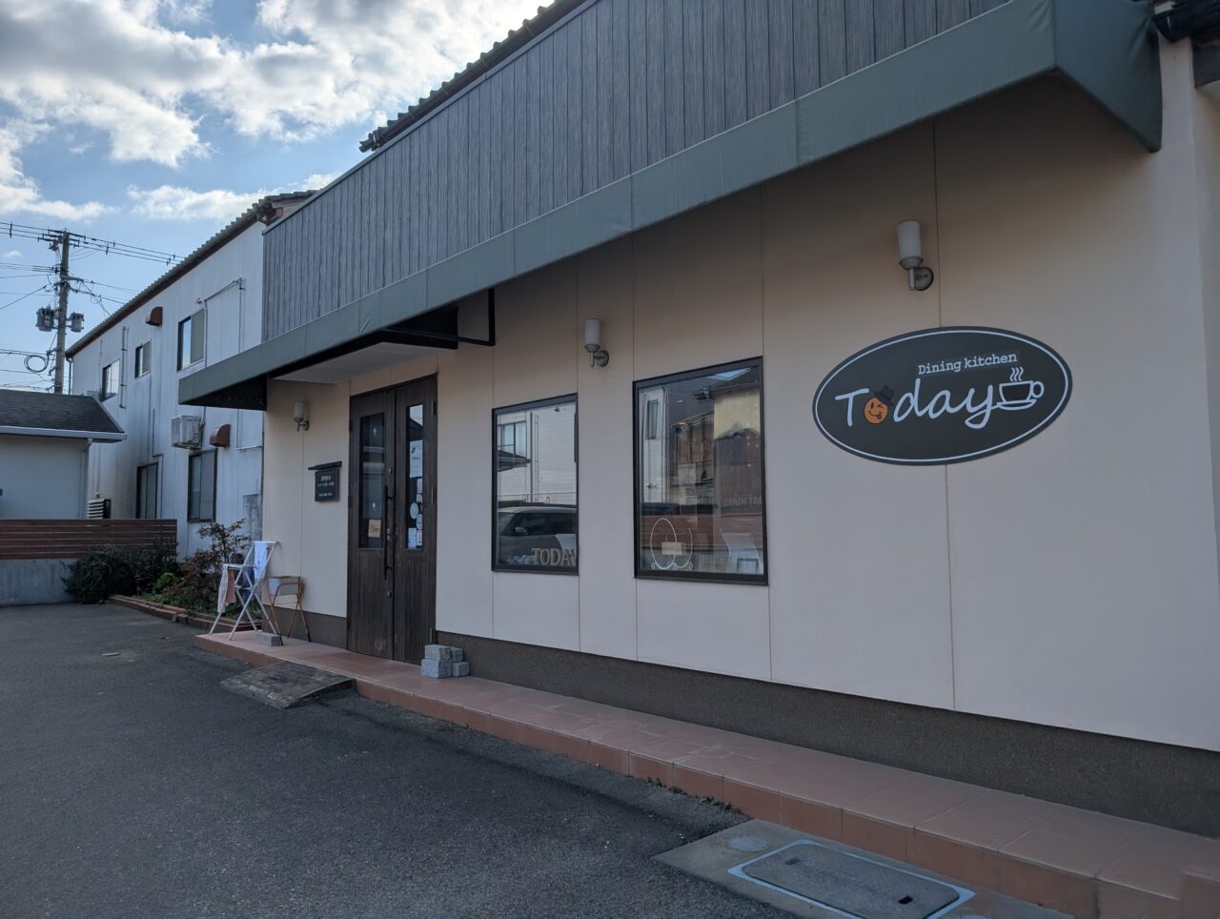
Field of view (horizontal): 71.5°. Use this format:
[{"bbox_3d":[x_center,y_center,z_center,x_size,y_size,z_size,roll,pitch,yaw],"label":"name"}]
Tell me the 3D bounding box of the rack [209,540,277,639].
[{"bbox_3d":[-3.921,1.377,9.065,0.550,1.000,0.600,4,-6,-43],"label":"rack"}]

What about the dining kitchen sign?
[{"bbox_3d":[1.448,-0.272,3.857,0.030,0.609,1.219,4,-6,-43],"label":"dining kitchen sign"}]

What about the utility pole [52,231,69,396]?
[{"bbox_3d":[-20.364,-2.376,31.303,0.350,12.570,0.350,4,-6,-43],"label":"utility pole"}]

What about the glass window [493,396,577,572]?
[{"bbox_3d":[-0.545,0.194,5.988,0.080,1.218,0.982,4,-6,-43],"label":"glass window"}]

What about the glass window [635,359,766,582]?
[{"bbox_3d":[0.490,0.087,4.887,0.080,1.227,0.996,4,-6,-43],"label":"glass window"}]

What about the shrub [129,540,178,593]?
[{"bbox_3d":[-7.877,1.848,14.600,0.800,0.920,0.800,4,-6,-43],"label":"shrub"}]

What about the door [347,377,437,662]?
[{"bbox_3d":[-1.948,0.535,7.466,0.080,2.400,1.560,4,-6,-43],"label":"door"}]

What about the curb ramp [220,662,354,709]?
[{"bbox_3d":[-2.564,1.747,6.677,0.530,0.140,1.330,4,-6,-43],"label":"curb ramp"}]

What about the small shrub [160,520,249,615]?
[{"bbox_3d":[-5.602,1.502,11.723,1.050,1.280,1.050,4,-6,-43],"label":"small shrub"}]

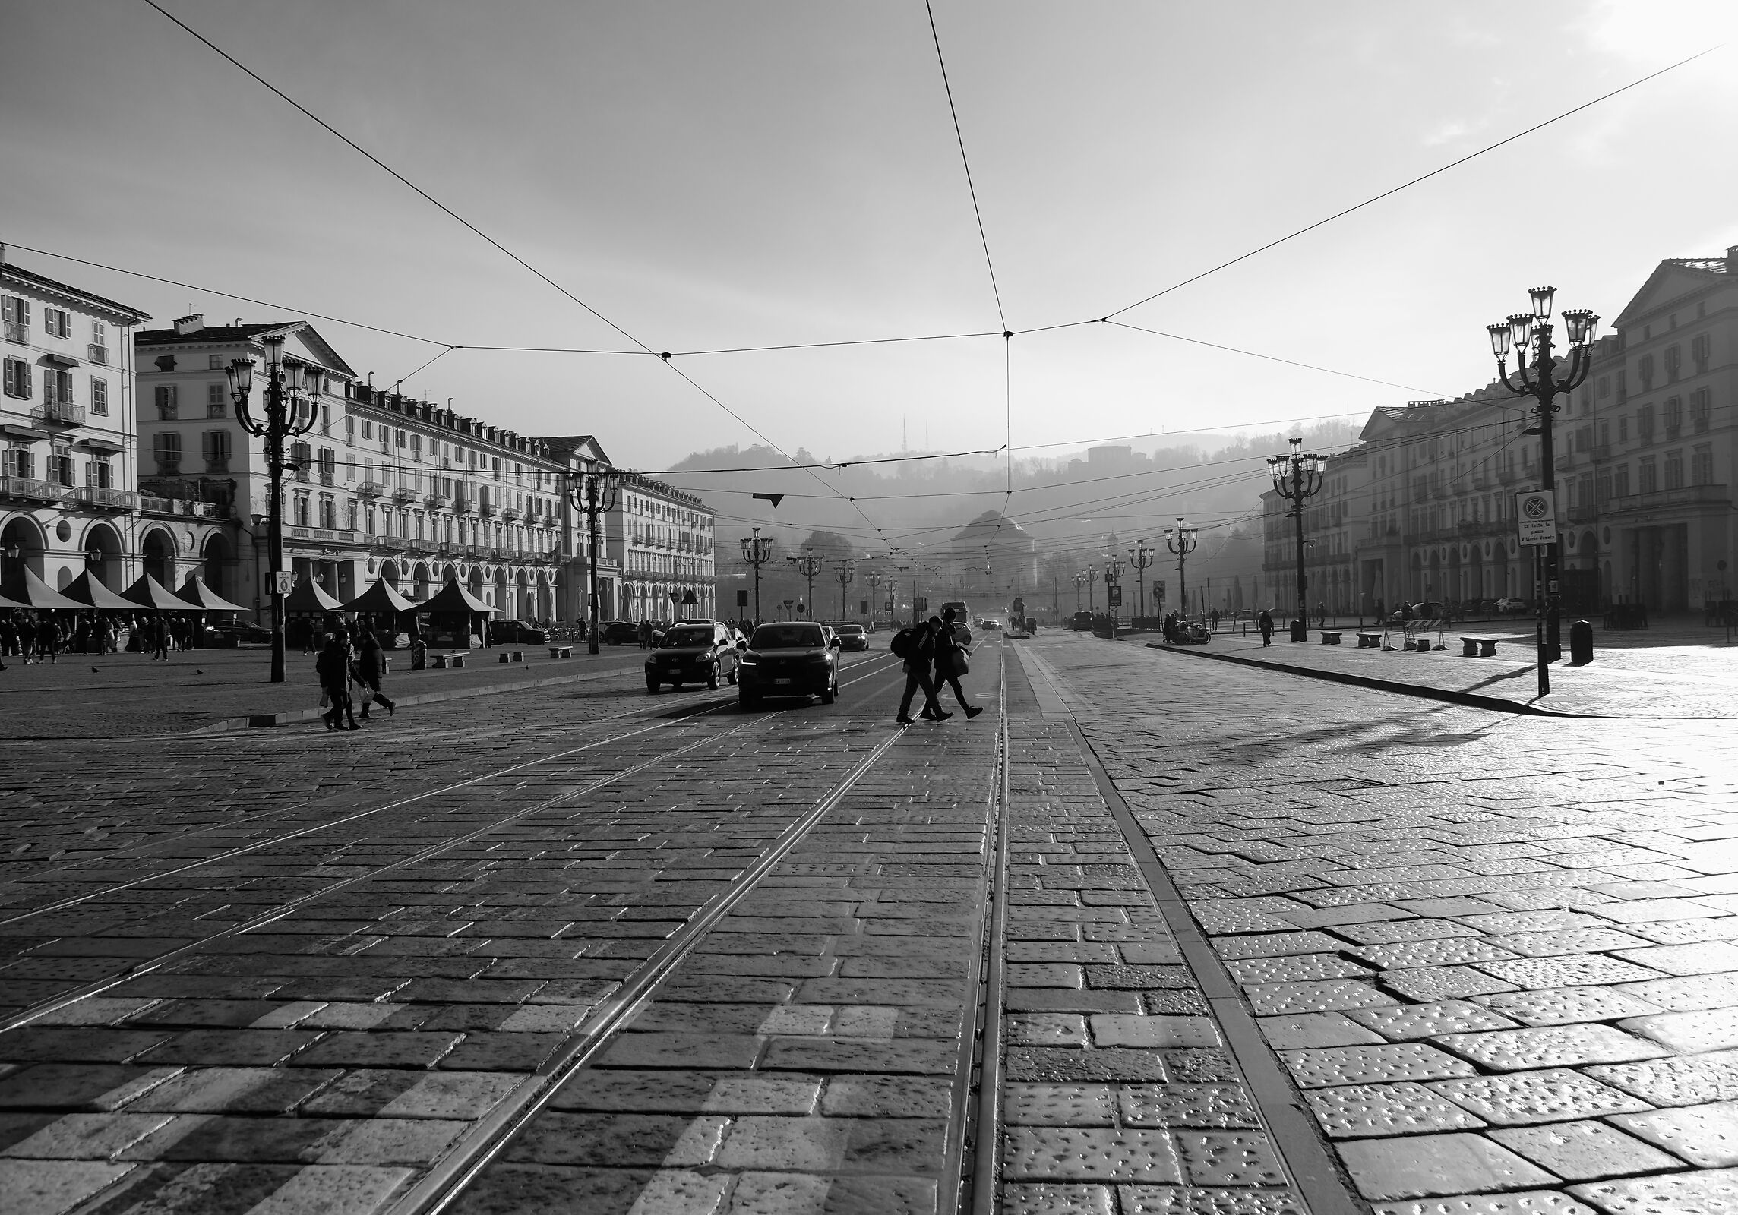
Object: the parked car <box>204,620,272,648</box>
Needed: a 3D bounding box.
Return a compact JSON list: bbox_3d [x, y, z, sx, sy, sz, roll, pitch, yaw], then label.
[{"bbox_3d":[-40.567,1.614,88.000,4.300,1.470,1.790,-1,0,6],"label":"parked car"}]

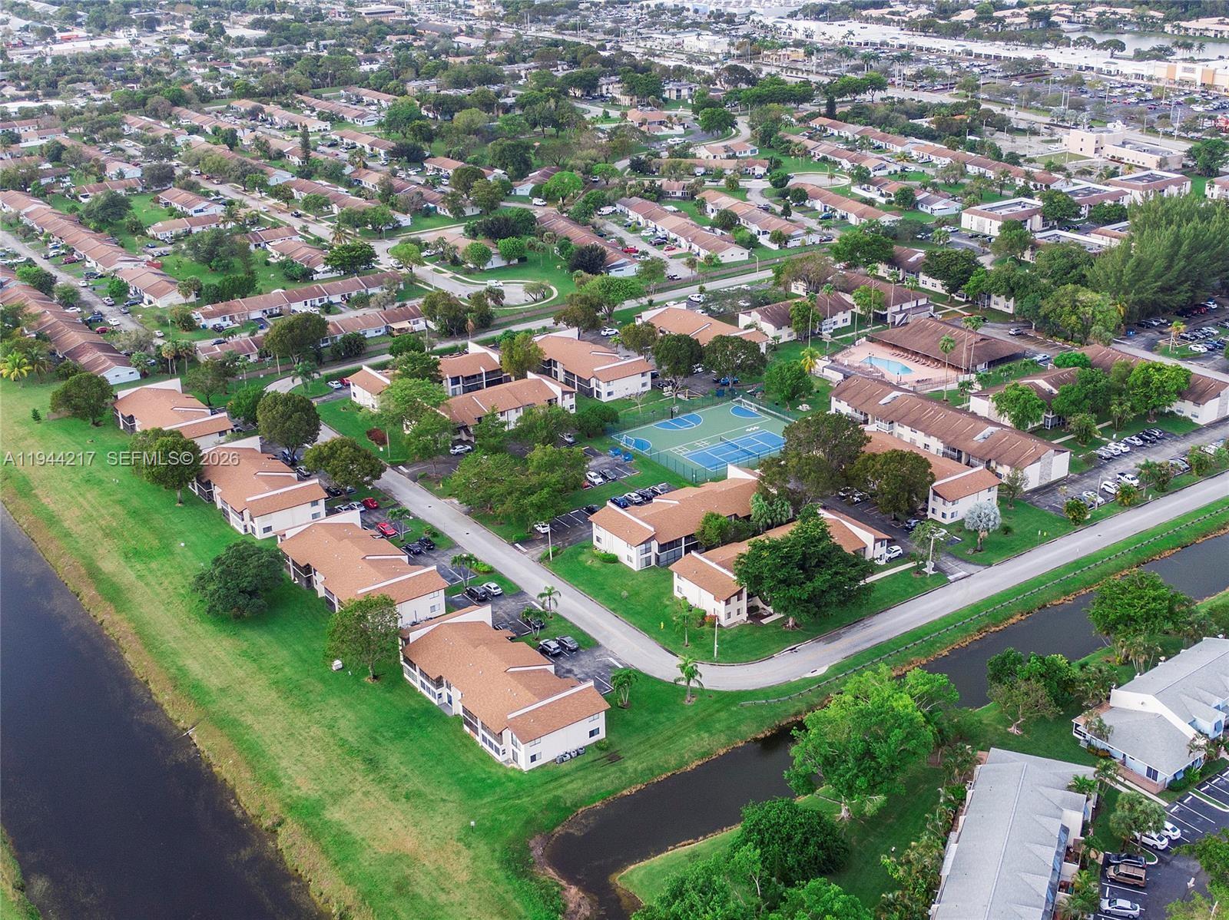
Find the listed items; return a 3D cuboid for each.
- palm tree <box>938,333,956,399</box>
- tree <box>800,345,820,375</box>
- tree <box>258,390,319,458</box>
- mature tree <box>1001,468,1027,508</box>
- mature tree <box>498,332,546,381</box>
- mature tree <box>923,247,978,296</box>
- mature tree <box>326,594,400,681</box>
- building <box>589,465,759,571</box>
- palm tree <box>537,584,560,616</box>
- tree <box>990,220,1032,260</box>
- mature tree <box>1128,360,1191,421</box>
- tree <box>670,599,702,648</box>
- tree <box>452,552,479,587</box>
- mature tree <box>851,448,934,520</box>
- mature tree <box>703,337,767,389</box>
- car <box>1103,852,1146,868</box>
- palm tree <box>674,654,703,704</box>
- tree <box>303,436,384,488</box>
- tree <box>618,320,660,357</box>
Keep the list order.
[{"bbox_3d":[79.592,-21.968,347.678,4.200,16.000,4.200,4,24,13],"label":"palm tree"},{"bbox_3d":[48.960,-24.657,363.306,5.000,6.500,4.900,-2,23,0],"label":"tree"},{"bbox_3d":[-70.910,-6.580,317.680,13.480,15.350,13.480,-7,24,-12],"label":"tree"},{"bbox_3d":[79.048,5.575,287.334,5.300,8.400,5.200,-2,23,0],"label":"mature tree"},{"bbox_3d":[-22.783,-25.285,364.627,10.800,12.600,10.800,-3,24,-3],"label":"mature tree"},{"bbox_3d":[96.477,-52.409,416.772,16.200,15.400,16.200,-2,23,0],"label":"mature tree"},{"bbox_3d":[-40.090,29.250,233.190,11.640,14.260,11.640,-6,23,-10],"label":"mature tree"},{"bbox_3d":[15.615,10.224,288.069,40.500,7.300,16.500,-17,28,-32],"label":"building"},{"bbox_3d":[-11.271,24.618,250.941,4.200,6.000,4.100,-2,23,0],"label":"palm tree"},{"bbox_3d":[124.020,-68.090,454.910,12.740,12.760,12.740,5,24,15],"label":"tree"},{"bbox_3d":[123.431,-15.400,327.964,14.000,13.300,13.300,-2,23,0],"label":"mature tree"},{"bbox_3d":[11.971,28.085,246.256,4.800,8.200,4.800,0,24,3],"label":"tree"},{"bbox_3d":[-26.930,20.360,263.790,5.190,6.110,5.190,-4,23,-6],"label":"tree"},{"bbox_3d":[54.270,5.650,284.650,15.860,13.390,15.860,3,24,11],"label":"mature tree"},{"bbox_3d":[29.160,-22.940,353.940,15.100,12.800,15.100,1,23,5],"label":"mature tree"},{"bbox_3d":[68.152,53.719,193.182,4.650,1.480,1.850,6,25,16],"label":"car"},{"bbox_3d":[11.570,34.244,225.850,4.450,8.300,4.450,-2,23,0],"label":"palm tree"},{"bbox_3d":[-55.823,2.184,299.559,16.500,11.700,14.800,-2,23,0],"label":"tree"},{"bbox_3d":[6.696,-30.606,377.633,9.830,10.750,9.830,-2,23,0],"label":"tree"}]

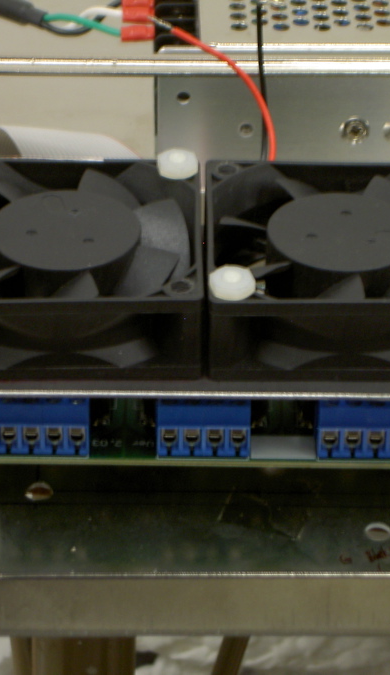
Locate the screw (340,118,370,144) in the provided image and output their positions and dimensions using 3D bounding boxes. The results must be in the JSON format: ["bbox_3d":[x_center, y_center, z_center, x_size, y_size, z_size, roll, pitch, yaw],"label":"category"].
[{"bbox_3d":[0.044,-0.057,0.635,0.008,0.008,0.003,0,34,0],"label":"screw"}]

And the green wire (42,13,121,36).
[{"bbox_3d":[-0.032,-0.088,0.651,0.022,0.004,0.004,9,35,12],"label":"green wire"}]

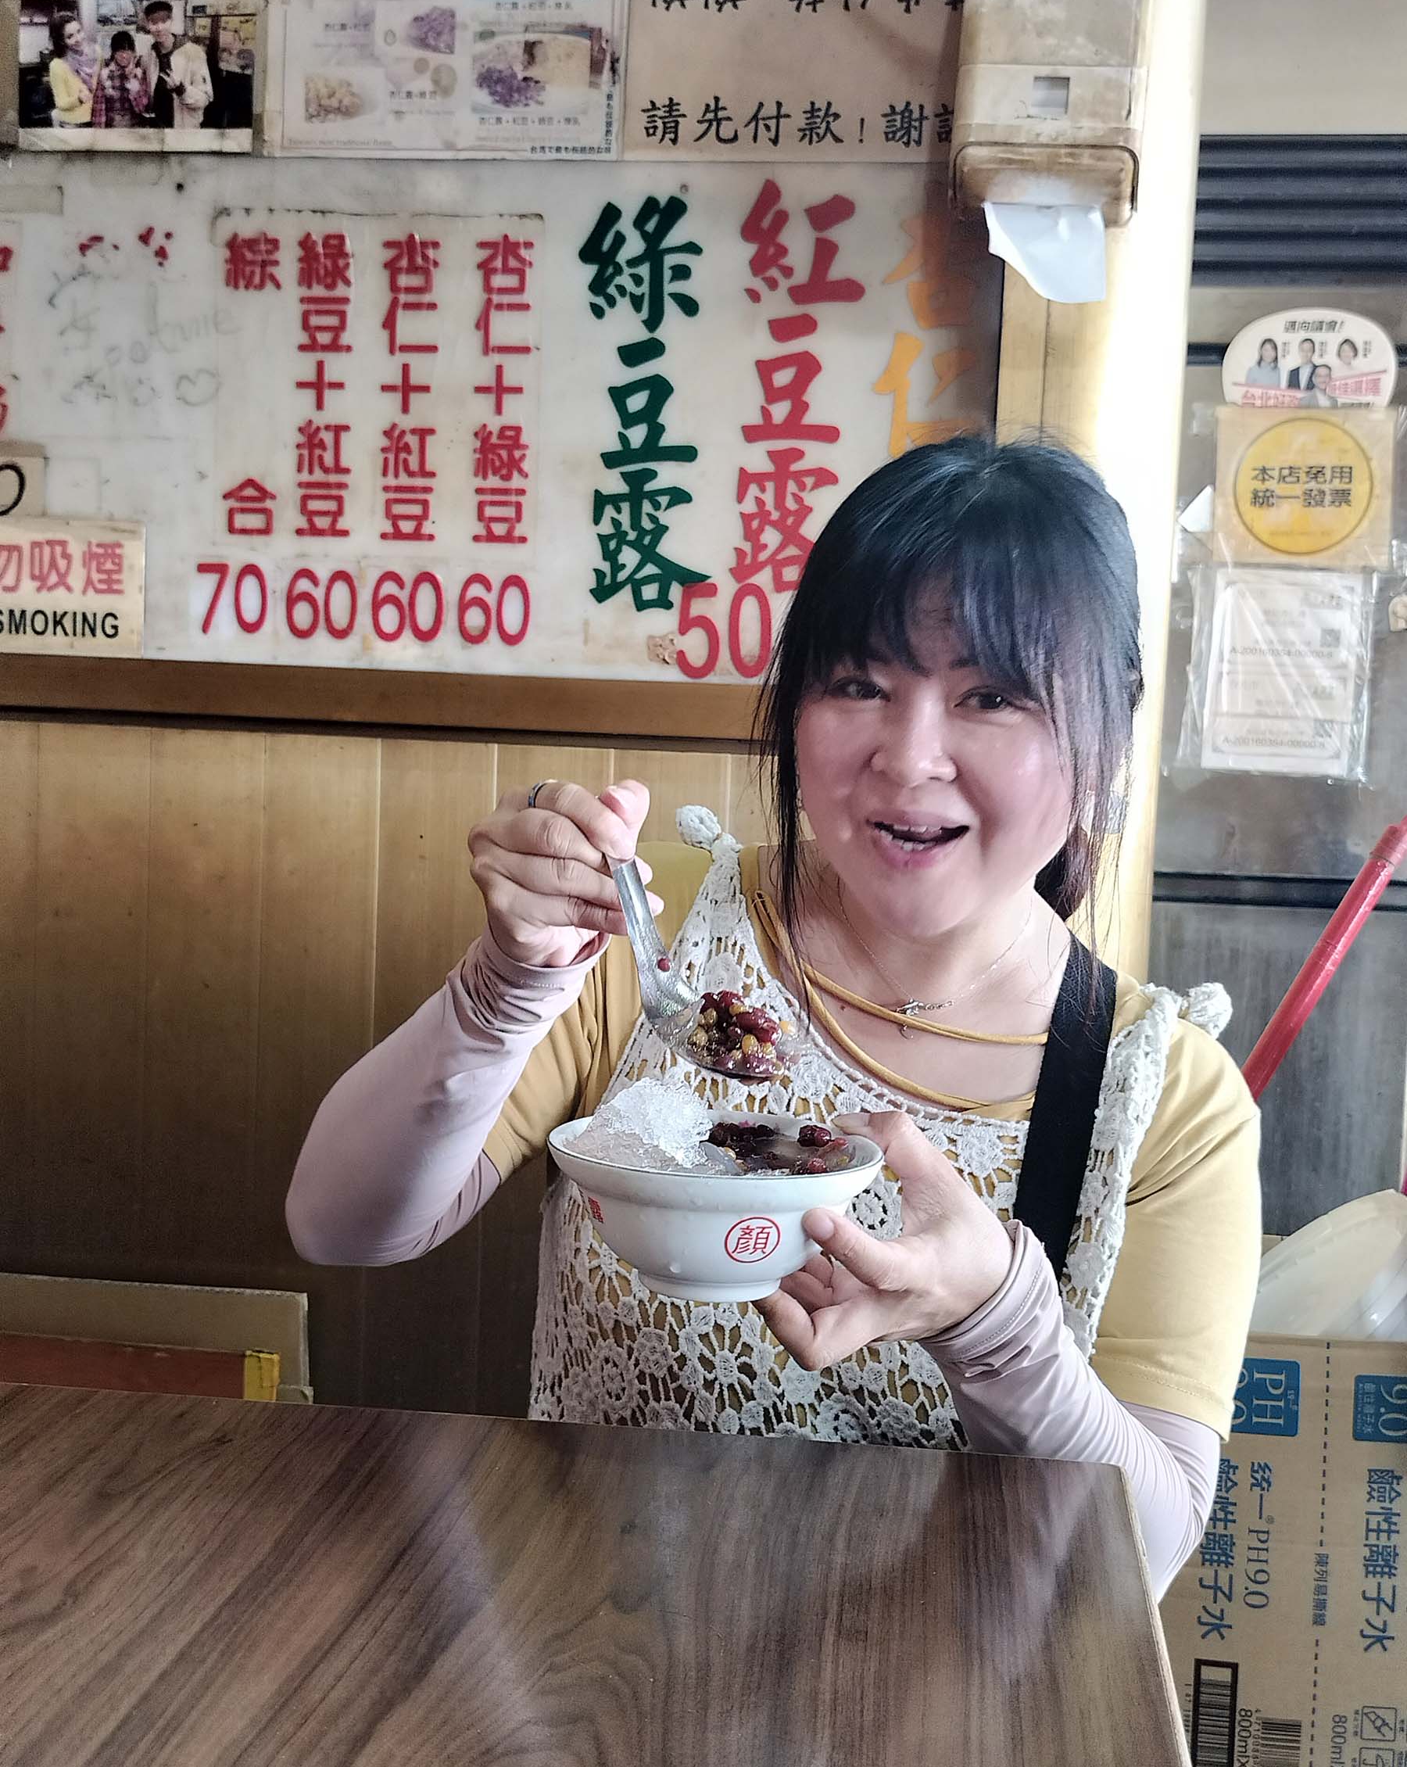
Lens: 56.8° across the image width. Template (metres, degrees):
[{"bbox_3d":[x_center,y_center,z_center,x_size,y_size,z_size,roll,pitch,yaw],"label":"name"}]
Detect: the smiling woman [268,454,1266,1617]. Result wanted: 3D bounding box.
[{"bbox_3d":[0.040,0.380,0.720,0.550,1.230,0.600,3,3,13],"label":"smiling woman"}]

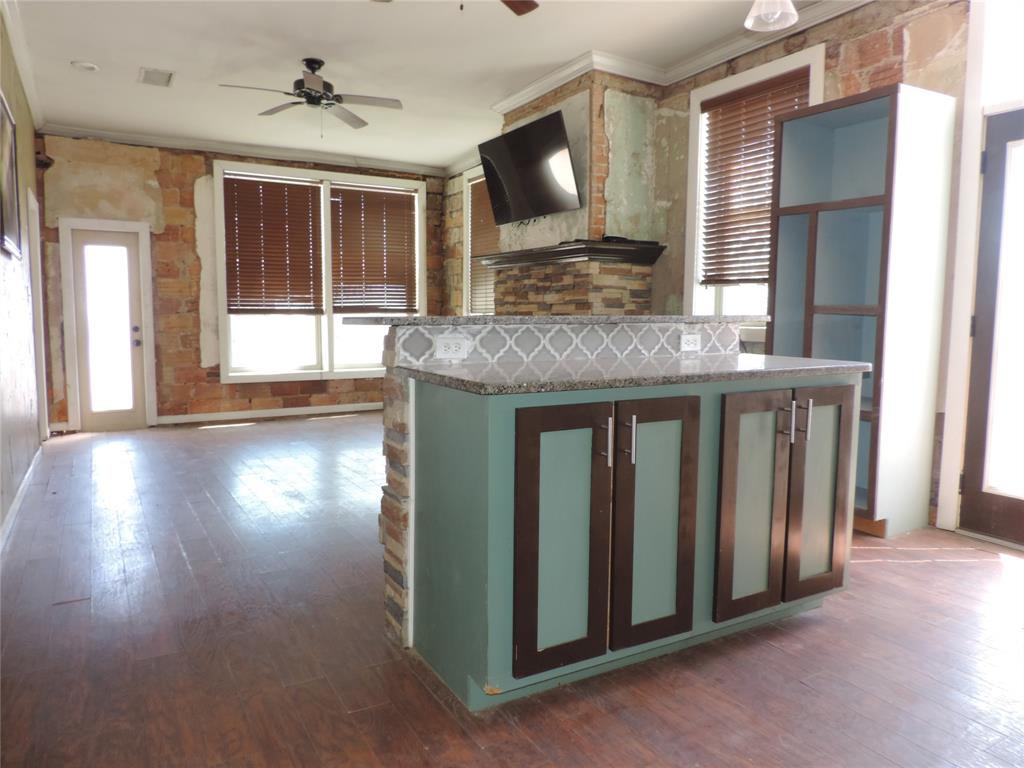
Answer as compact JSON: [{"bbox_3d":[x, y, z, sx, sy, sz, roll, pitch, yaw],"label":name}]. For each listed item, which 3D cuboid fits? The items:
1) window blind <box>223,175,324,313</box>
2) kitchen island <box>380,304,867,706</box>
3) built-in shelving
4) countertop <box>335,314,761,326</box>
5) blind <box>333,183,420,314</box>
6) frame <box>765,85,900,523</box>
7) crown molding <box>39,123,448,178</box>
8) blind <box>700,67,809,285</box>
[{"bbox_3d":[-2.605,-1.517,7.827,1.038,1.466,0.060,-3,7,-30],"label":"window blind"},{"bbox_3d":[0.395,0.306,2.627,1.708,1.103,0.969,-3,7,-29],"label":"kitchen island"},{"bbox_3d":[1.819,-0.350,3.820,0.482,2.182,0.707,-3,7,-30],"label":"built-in shelving"},{"bbox_3d":[0.250,-0.258,2.864,1.747,0.030,0.448,-3,7,-29],"label":"countertop"},{"bbox_3d":[-1.615,-1.574,8.396,1.044,1.458,0.060,-3,7,-30],"label":"blind"},{"bbox_3d":[1.631,-0.393,3.706,0.045,2.075,0.707,-3,7,-30],"label":"frame"},{"bbox_3d":[-2.586,-2.475,7.650,4.206,0.109,0.090,-3,7,-30],"label":"crown molding"},{"bbox_3d":[1.600,-1.327,4.767,0.060,1.299,0.902,-3,7,-30],"label":"blind"}]

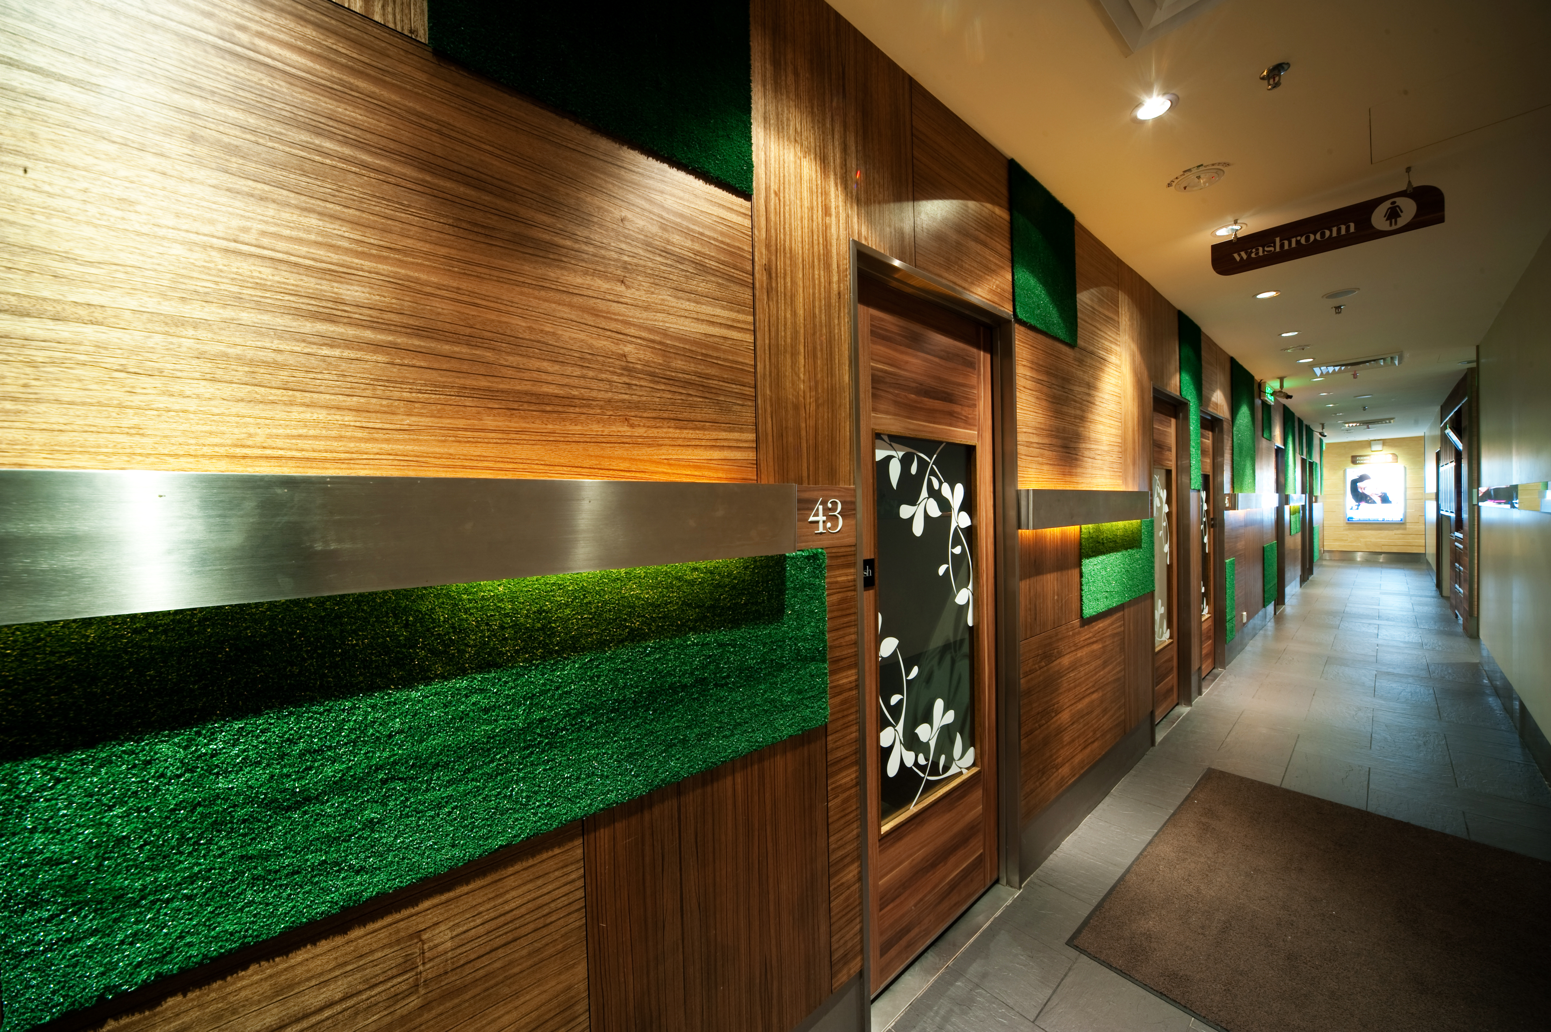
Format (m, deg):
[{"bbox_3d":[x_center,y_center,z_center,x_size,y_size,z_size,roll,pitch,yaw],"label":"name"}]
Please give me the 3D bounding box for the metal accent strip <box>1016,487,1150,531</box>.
[{"bbox_3d":[1.526,-0.042,2.455,1.495,0.151,0.050,-2,1,-40],"label":"metal accent strip"}]

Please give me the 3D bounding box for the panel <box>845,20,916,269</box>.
[{"bbox_3d":[0.309,-1.045,1.495,0.288,0.585,0.022,-2,1,-40],"label":"panel"}]

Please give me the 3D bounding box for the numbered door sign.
[{"bbox_3d":[0.131,0.003,1.303,0.120,0.092,0.012,-2,1,-40],"label":"numbered door sign"}]

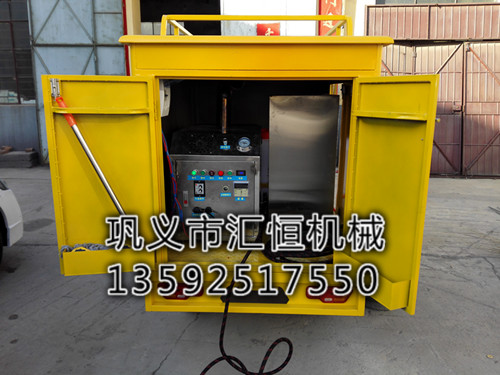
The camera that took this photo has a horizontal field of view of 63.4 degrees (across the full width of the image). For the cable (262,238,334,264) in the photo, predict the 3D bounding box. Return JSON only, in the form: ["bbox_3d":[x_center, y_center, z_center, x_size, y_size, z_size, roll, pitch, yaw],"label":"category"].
[{"bbox_3d":[0.250,0.307,2.063,0.380,0.075,0.290,0,12,0],"label":"cable"}]

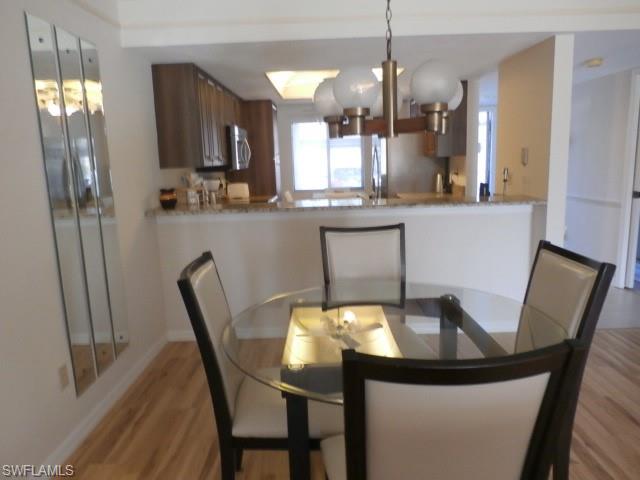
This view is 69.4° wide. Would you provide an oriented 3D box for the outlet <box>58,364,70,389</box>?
[{"bbox_3d":[-1.235,0.668,2.245,0.010,0.116,0.075,-2,10,1],"label":"outlet"}]

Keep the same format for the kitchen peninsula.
[{"bbox_3d":[0.196,0.214,3.799,2.864,1.065,0.830,-2,10,1],"label":"kitchen peninsula"}]

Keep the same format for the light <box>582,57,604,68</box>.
[{"bbox_3d":[2.354,-1.517,3.969,0.170,0.050,0.170,-2,10,1],"label":"light"}]

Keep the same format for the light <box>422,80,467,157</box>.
[{"bbox_3d":[0.463,-0.469,1.720,0.160,0.270,0.160,-2,10,1],"label":"light"}]

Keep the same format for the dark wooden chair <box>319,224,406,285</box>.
[{"bbox_3d":[0.258,0.471,2.463,0.485,1.020,0.590,-2,10,1],"label":"dark wooden chair"}]

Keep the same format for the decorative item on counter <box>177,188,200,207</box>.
[{"bbox_3d":[-1.053,-0.345,3.748,0.165,0.144,0.150,-2,10,1],"label":"decorative item on counter"}]

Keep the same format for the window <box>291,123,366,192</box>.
[{"bbox_3d":[0.120,-1.177,6.514,1.014,0.956,0.100,-2,10,1],"label":"window"}]

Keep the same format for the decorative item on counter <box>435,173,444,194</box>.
[{"bbox_3d":[1.027,-0.470,3.928,0.070,0.195,0.070,-2,10,1],"label":"decorative item on counter"}]

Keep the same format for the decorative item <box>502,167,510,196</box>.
[{"bbox_3d":[1.524,-0.481,3.776,0.057,0.240,0.060,-2,10,1],"label":"decorative item"}]

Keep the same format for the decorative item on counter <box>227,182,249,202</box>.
[{"bbox_3d":[-0.707,-0.413,3.973,0.185,0.175,0.200,-2,10,1],"label":"decorative item on counter"}]

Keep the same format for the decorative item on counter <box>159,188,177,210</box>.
[{"bbox_3d":[-1.164,-0.319,3.558,0.125,0.162,0.125,-2,10,1],"label":"decorative item on counter"}]

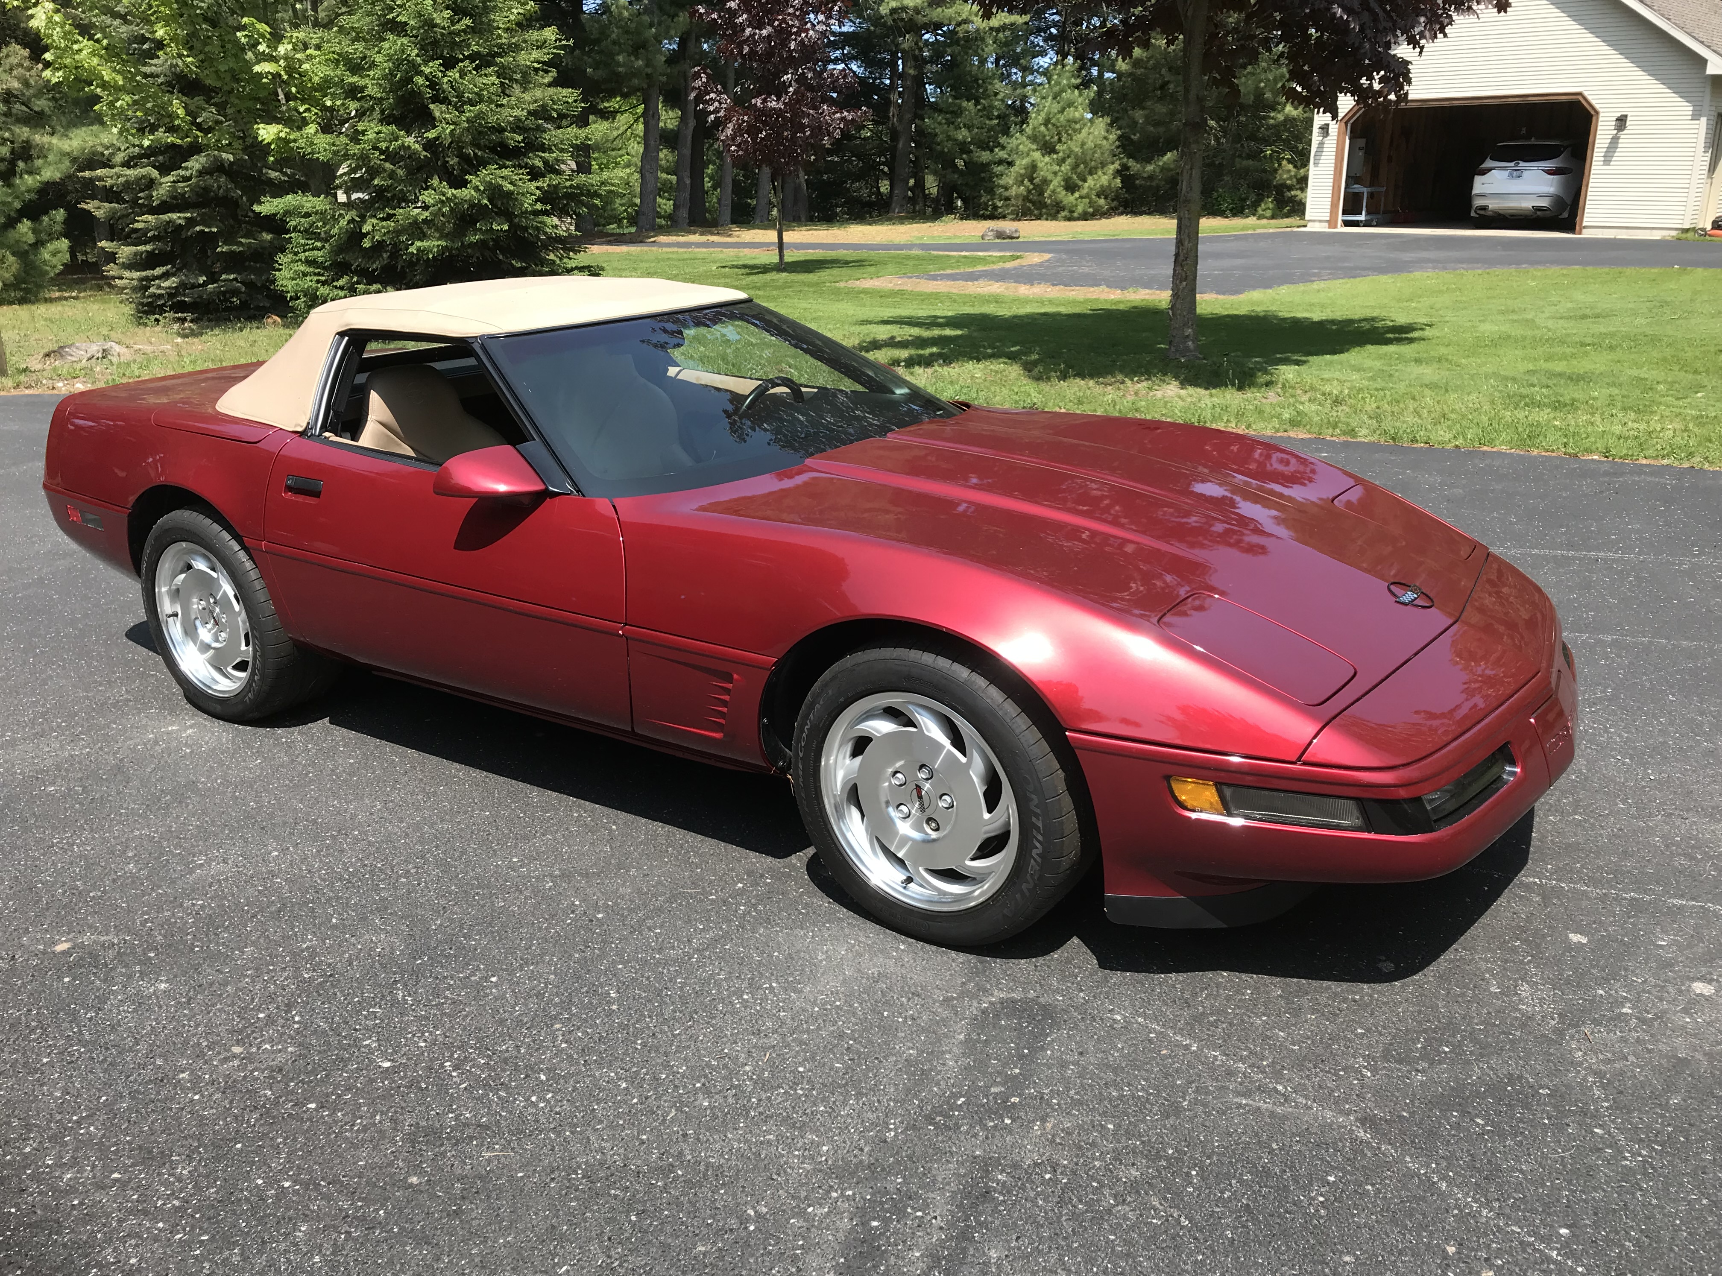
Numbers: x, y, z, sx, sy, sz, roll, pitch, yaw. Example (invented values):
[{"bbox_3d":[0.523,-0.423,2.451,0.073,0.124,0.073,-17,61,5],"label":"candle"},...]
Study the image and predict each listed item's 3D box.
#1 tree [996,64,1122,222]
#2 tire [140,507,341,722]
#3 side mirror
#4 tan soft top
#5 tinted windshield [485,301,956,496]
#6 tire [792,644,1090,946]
[{"bbox_3d":[4.853,-12.207,34.300,3.050,3.700,3.050,-2,19,0],"label":"tree"},{"bbox_3d":[-1.849,-0.086,4.153,0.648,0.648,0.275,11,23,32],"label":"tire"},{"bbox_3d":[-0.839,-0.371,3.129,0.180,0.125,0.210,11,23,32],"label":"side mirror"},{"bbox_3d":[-1.018,-0.901,4.190,1.140,0.345,1.470,11,23,32],"label":"tan soft top"},{"bbox_3d":[-0.347,-0.692,3.787,0.802,0.140,1.480,38,35,18],"label":"tinted windshield"},{"bbox_3d":[0.172,0.297,2.836,0.648,0.648,0.255,11,23,33],"label":"tire"}]

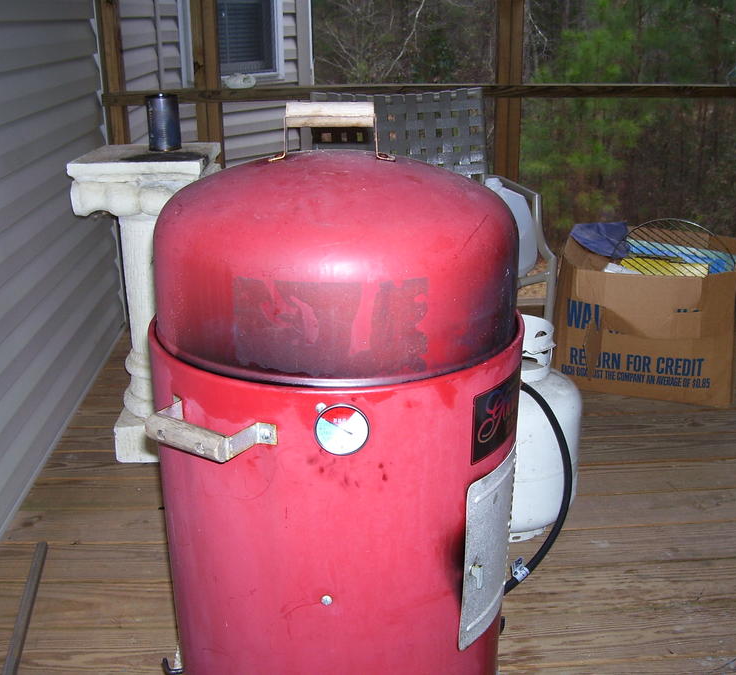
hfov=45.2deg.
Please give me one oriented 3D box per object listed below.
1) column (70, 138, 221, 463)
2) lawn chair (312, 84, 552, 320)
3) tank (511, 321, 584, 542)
[{"bbox_3d":[-0.519,-0.085,2.229,0.300,0.746,0.300,-2,20,-4],"label":"column"},{"bbox_3d":[0.145,-0.240,2.484,0.560,0.845,0.640,-5,21,-12],"label":"lawn chair"},{"bbox_3d":[0.280,0.197,1.865,0.312,0.455,0.312,13,24,32],"label":"tank"}]

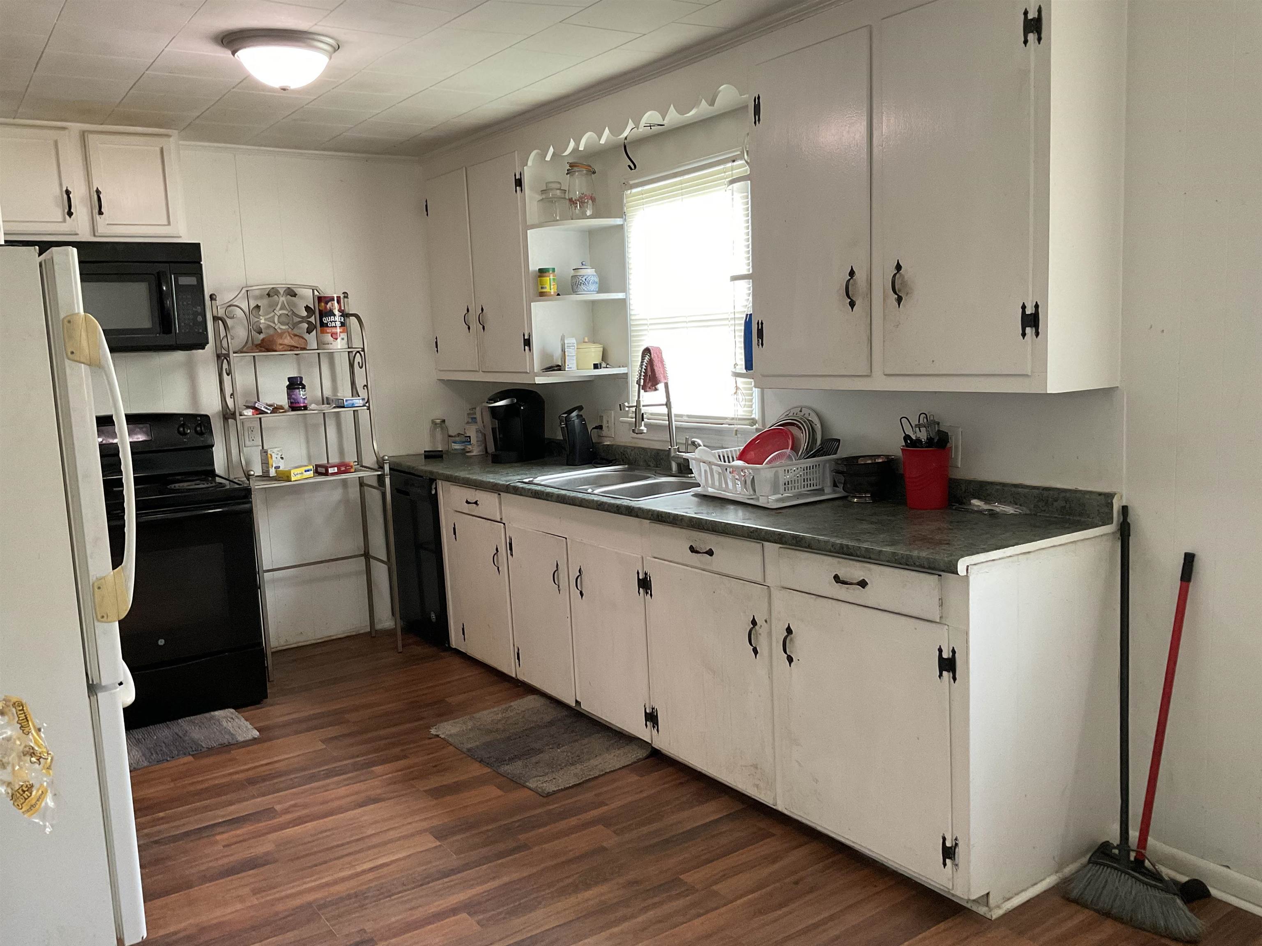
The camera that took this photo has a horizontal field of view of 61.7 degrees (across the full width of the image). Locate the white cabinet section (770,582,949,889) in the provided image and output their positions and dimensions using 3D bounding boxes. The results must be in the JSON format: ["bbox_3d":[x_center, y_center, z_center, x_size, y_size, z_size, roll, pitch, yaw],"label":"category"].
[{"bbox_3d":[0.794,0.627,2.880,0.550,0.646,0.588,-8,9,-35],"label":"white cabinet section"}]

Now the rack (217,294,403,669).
[{"bbox_3d":[-1.425,0.007,4.693,0.613,1.683,0.355,-8,9,-35],"label":"rack"}]

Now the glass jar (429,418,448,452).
[{"bbox_3d":[-0.945,-0.183,5.203,0.093,0.167,0.093,-2,7,0],"label":"glass jar"}]

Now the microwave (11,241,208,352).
[{"bbox_3d":[-2.181,-0.702,4.321,0.760,0.439,0.388,-8,9,-35],"label":"microwave"}]

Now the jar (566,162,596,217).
[{"bbox_3d":[-0.209,-1.174,4.444,0.120,0.234,0.126,-2,7,0],"label":"jar"}]

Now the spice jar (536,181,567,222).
[{"bbox_3d":[-0.319,-1.108,4.328,0.133,0.164,0.133,-2,7,0],"label":"spice jar"}]

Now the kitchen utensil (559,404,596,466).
[{"bbox_3d":[-0.237,-0.169,4.602,0.105,0.258,0.130,3,9,36],"label":"kitchen utensil"}]

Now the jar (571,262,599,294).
[{"bbox_3d":[-0.200,-0.831,4.513,0.118,0.140,0.118,-2,8,0],"label":"jar"}]

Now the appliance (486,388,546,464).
[{"bbox_3d":[-0.506,-0.220,4.823,0.175,0.325,0.250,2,9,29],"label":"appliance"}]

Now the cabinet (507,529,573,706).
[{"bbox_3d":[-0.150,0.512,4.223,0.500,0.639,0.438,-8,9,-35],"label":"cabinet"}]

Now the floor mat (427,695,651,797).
[{"bbox_3d":[-0.328,0.958,3.792,0.491,0.017,0.775,-8,9,-35],"label":"floor mat"}]

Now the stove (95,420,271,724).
[{"bbox_3d":[-1.966,0.384,4.239,0.760,1.171,0.674,-8,9,-35],"label":"stove"}]

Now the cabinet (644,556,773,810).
[{"bbox_3d":[0.432,0.599,3.428,0.500,0.648,0.594,-8,9,-35],"label":"cabinet"}]

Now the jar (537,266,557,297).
[{"bbox_3d":[-0.356,-0.813,4.479,0.084,0.130,0.084,-2,8,0],"label":"jar"}]

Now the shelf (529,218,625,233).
[{"bbox_3d":[-0.230,-1.021,4.355,0.320,0.026,0.253,-8,9,-35],"label":"shelf"}]

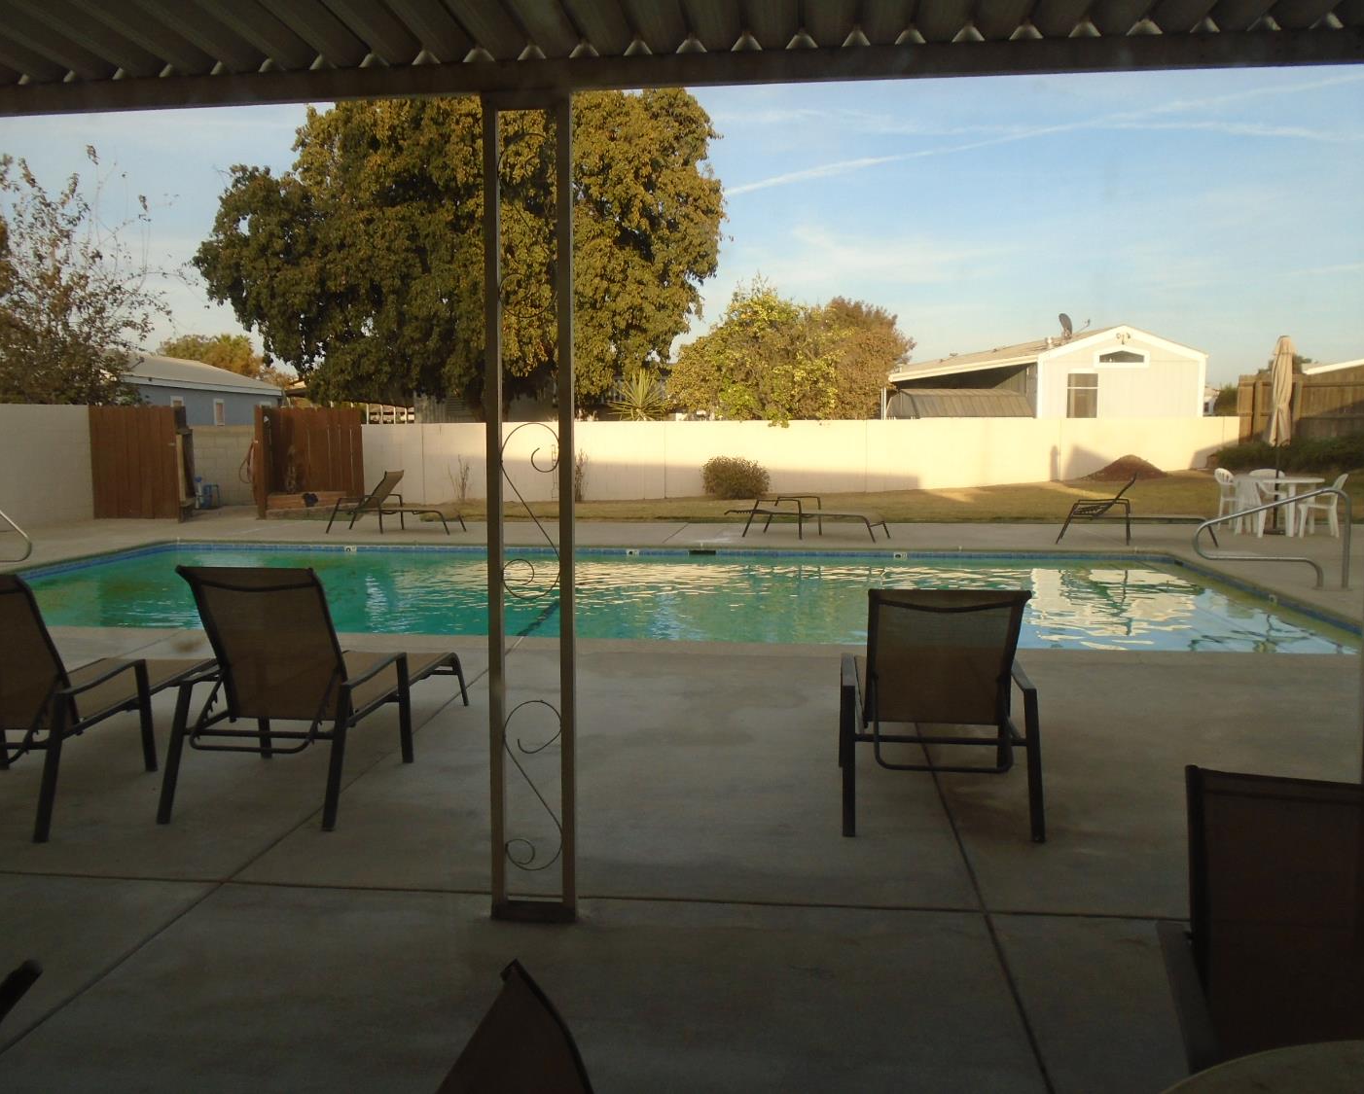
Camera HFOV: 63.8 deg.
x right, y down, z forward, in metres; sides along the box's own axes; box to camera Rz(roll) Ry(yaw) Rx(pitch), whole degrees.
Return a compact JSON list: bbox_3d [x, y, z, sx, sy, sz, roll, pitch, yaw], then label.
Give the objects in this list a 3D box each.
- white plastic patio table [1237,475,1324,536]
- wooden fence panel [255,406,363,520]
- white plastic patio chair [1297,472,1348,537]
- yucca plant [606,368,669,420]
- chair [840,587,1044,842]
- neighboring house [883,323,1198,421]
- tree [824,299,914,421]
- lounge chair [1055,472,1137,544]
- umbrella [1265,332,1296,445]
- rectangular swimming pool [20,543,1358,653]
[{"bbox_3d":[7.467,-0.523,13.699,1.060,0.720,1.060,2,7,17],"label":"white plastic patio table"},{"bbox_3d":[-5.693,-1.292,16.662,1.638,1.618,0.120,1,7,6],"label":"wooden fence panel"},{"bbox_3d":[7.827,-0.525,13.407,0.550,0.790,0.560,2,7,19],"label":"white plastic patio chair"},{"bbox_3d":[-0.913,-2.592,23.649,1.350,2.533,1.350,0,7,0],"label":"yucca plant"},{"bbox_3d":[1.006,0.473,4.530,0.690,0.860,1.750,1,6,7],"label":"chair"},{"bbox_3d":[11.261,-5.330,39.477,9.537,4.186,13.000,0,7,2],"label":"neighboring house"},{"bbox_3d":[4.129,-3.473,24.770,2.400,4.250,2.400,1,6,9],"label":"tree"},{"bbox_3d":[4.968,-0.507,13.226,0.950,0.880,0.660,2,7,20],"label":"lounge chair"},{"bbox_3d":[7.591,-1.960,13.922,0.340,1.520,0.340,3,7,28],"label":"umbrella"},{"bbox_3d":[-0.761,1.038,10.132,11.463,1.500,5.352,1,7,6],"label":"rectangular swimming pool"}]

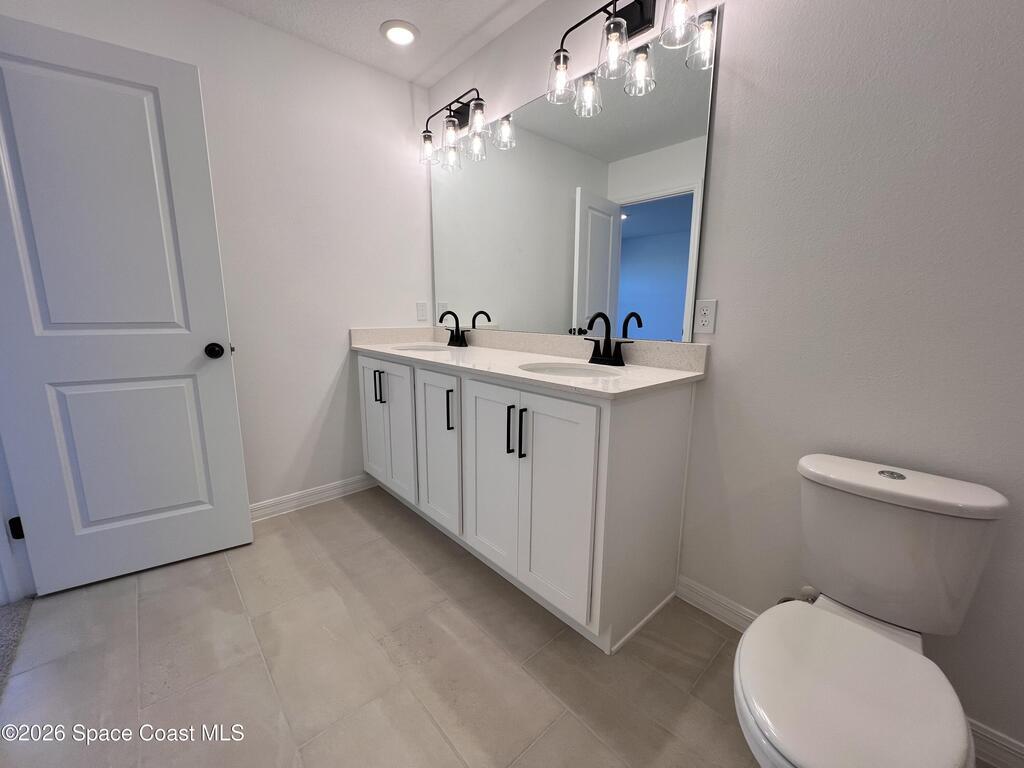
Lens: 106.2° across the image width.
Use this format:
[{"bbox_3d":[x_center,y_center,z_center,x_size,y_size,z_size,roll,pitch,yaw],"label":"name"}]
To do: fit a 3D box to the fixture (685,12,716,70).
[{"bbox_3d":[0.680,-1.221,1.364,0.105,0.160,0.105,-9,14,-43],"label":"fixture"}]

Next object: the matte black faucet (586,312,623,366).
[{"bbox_3d":[0.361,-0.183,1.563,0.170,0.222,0.225,-9,14,-43],"label":"matte black faucet"}]

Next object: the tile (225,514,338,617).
[{"bbox_3d":[-1.061,0.815,1.728,0.296,0.010,0.595,-9,14,-43],"label":"tile"}]

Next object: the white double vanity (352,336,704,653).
[{"bbox_3d":[-0.141,0.323,1.948,0.575,0.901,1.772,-9,14,-43],"label":"white double vanity"}]

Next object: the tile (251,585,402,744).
[{"bbox_3d":[-0.651,0.896,1.305,0.296,0.010,0.595,-9,14,-43],"label":"tile"}]

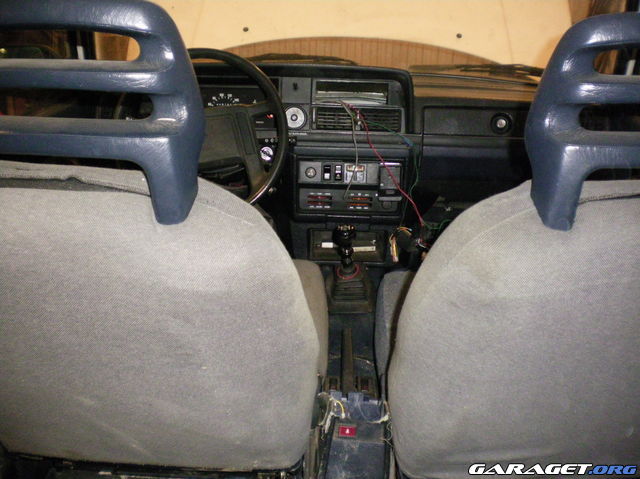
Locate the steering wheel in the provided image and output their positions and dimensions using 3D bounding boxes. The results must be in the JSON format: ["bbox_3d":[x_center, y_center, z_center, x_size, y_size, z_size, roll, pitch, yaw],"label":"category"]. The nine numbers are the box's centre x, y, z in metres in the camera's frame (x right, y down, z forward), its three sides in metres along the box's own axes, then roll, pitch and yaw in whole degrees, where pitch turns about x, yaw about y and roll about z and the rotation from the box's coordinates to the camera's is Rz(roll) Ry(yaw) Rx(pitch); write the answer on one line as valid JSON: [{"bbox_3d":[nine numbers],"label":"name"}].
[{"bbox_3d":[-0.269,-0.234,1.460,0.395,0.395,0.090,1,-8,-3],"label":"steering wheel"}]

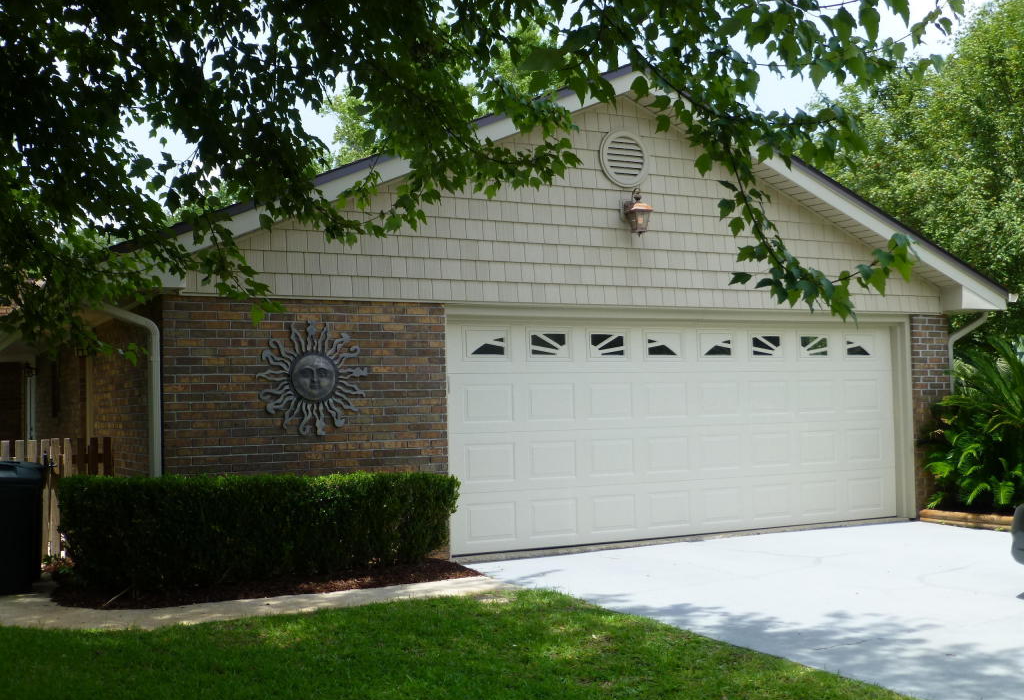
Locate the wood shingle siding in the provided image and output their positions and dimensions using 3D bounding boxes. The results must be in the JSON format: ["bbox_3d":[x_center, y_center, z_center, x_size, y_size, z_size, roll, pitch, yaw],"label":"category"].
[{"bbox_3d":[1.094,-1.419,10.990,8.340,2.000,0.060,0,-3,-28],"label":"wood shingle siding"}]

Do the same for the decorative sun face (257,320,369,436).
[{"bbox_3d":[-1.608,0.231,9.393,0.945,0.938,0.080,0,-3,-28],"label":"decorative sun face"}]

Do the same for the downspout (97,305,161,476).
[{"bbox_3d":[-2.950,0.695,8.821,0.510,2.200,0.090,0,-3,-28],"label":"downspout"}]

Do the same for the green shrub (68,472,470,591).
[{"bbox_3d":[-1.857,1.357,8.915,3.020,0.840,0.600,0,-3,-28],"label":"green shrub"}]

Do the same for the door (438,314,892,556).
[{"bbox_3d":[1.786,0.756,11.423,5.470,2.130,0.060,0,-3,-28],"label":"door"}]

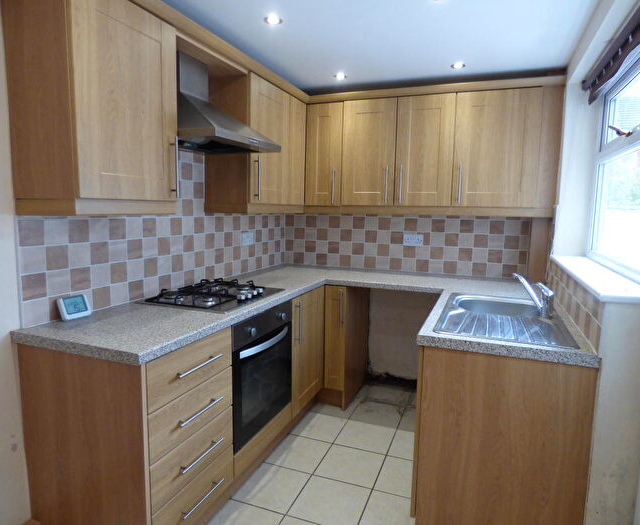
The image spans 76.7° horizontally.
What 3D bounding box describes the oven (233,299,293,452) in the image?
[{"bbox_3d":[-0.526,0.529,2.162,0.565,0.610,0.600,3,7,21],"label":"oven"}]

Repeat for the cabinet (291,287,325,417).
[{"bbox_3d":[-0.336,0.518,2.665,0.580,0.715,0.495,4,7,22],"label":"cabinet"}]

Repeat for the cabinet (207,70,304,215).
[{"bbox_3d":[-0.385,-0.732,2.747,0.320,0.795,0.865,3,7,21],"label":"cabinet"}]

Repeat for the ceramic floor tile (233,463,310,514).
[{"bbox_3d":[-0.241,1.117,2.014,0.311,0.010,0.311,4,7,22],"label":"ceramic floor tile"}]

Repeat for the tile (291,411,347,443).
[{"bbox_3d":[-0.005,1.025,2.524,0.296,0.010,0.300,3,7,21],"label":"tile"}]

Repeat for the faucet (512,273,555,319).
[{"bbox_3d":[0.967,0.143,1.837,0.185,0.185,0.055,6,9,38],"label":"faucet"}]

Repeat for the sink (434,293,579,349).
[{"bbox_3d":[0.808,0.305,1.819,0.490,0.155,0.810,3,7,21],"label":"sink"}]

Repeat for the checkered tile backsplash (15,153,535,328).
[{"bbox_3d":[0.173,-0.204,2.095,1.890,0.781,2.135,3,7,21],"label":"checkered tile backsplash"}]

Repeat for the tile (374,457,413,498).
[{"bbox_3d":[0.459,1.121,2.072,0.311,0.010,0.311,4,7,22],"label":"tile"}]

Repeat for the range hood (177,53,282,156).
[{"bbox_3d":[-0.560,-0.797,2.032,0.509,0.441,0.595,4,7,22],"label":"range hood"}]

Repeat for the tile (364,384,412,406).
[{"bbox_3d":[0.516,1.005,3.047,0.311,0.010,0.305,4,7,22],"label":"tile"}]

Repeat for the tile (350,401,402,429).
[{"bbox_3d":[0.401,1.037,2.764,0.311,0.010,0.311,4,7,22],"label":"tile"}]

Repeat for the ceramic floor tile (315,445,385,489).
[{"bbox_3d":[0.163,1.075,2.136,0.304,0.010,0.305,3,7,21],"label":"ceramic floor tile"}]

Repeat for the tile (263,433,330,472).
[{"bbox_3d":[-0.116,1.058,2.245,0.296,0.010,0.305,3,7,21],"label":"tile"}]

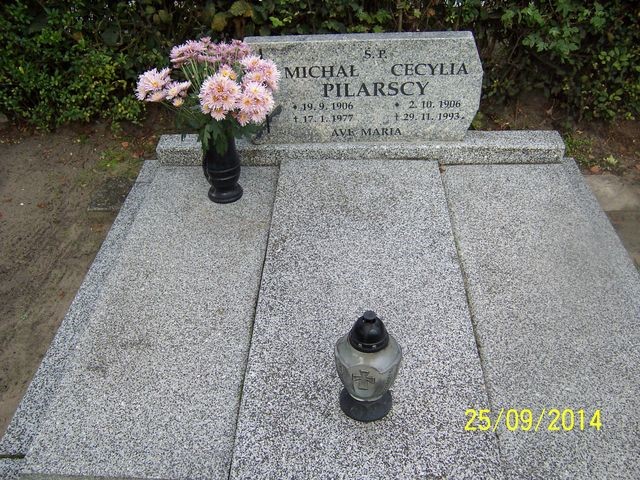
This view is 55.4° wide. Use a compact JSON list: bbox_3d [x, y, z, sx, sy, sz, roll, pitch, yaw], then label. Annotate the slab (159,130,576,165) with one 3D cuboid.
[{"bbox_3d":[0.154,-0.377,2.503,1.612,0.068,0.155,0,37,3],"label":"slab"}]

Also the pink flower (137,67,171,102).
[{"bbox_3d":[-0.558,-0.521,2.046,0.109,0.085,0.085,-6,37,-5],"label":"pink flower"}]

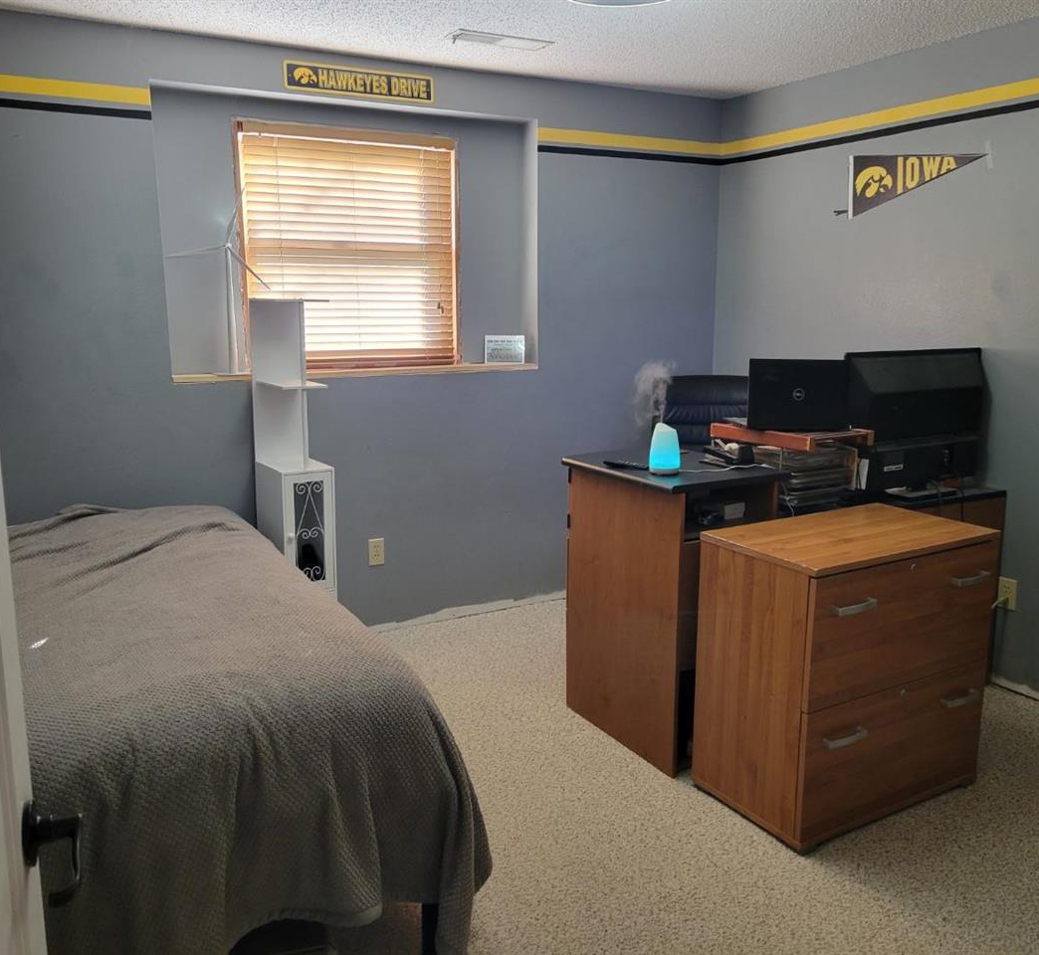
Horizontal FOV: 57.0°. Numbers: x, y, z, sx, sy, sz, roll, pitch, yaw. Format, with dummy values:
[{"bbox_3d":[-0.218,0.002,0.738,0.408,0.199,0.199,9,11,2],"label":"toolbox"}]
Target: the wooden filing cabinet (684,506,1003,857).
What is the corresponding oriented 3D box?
[{"bbox_3d":[0.935,0.530,2.765,0.738,0.762,0.420,-6,12,-30],"label":"wooden filing cabinet"}]

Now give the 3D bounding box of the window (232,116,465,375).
[{"bbox_3d":[-0.679,-0.940,3.974,0.920,0.950,0.060,-6,12,-28],"label":"window"}]

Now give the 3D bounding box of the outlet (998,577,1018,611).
[{"bbox_3d":[1.770,0.422,3.474,0.010,0.114,0.070,-6,12,-28],"label":"outlet"}]

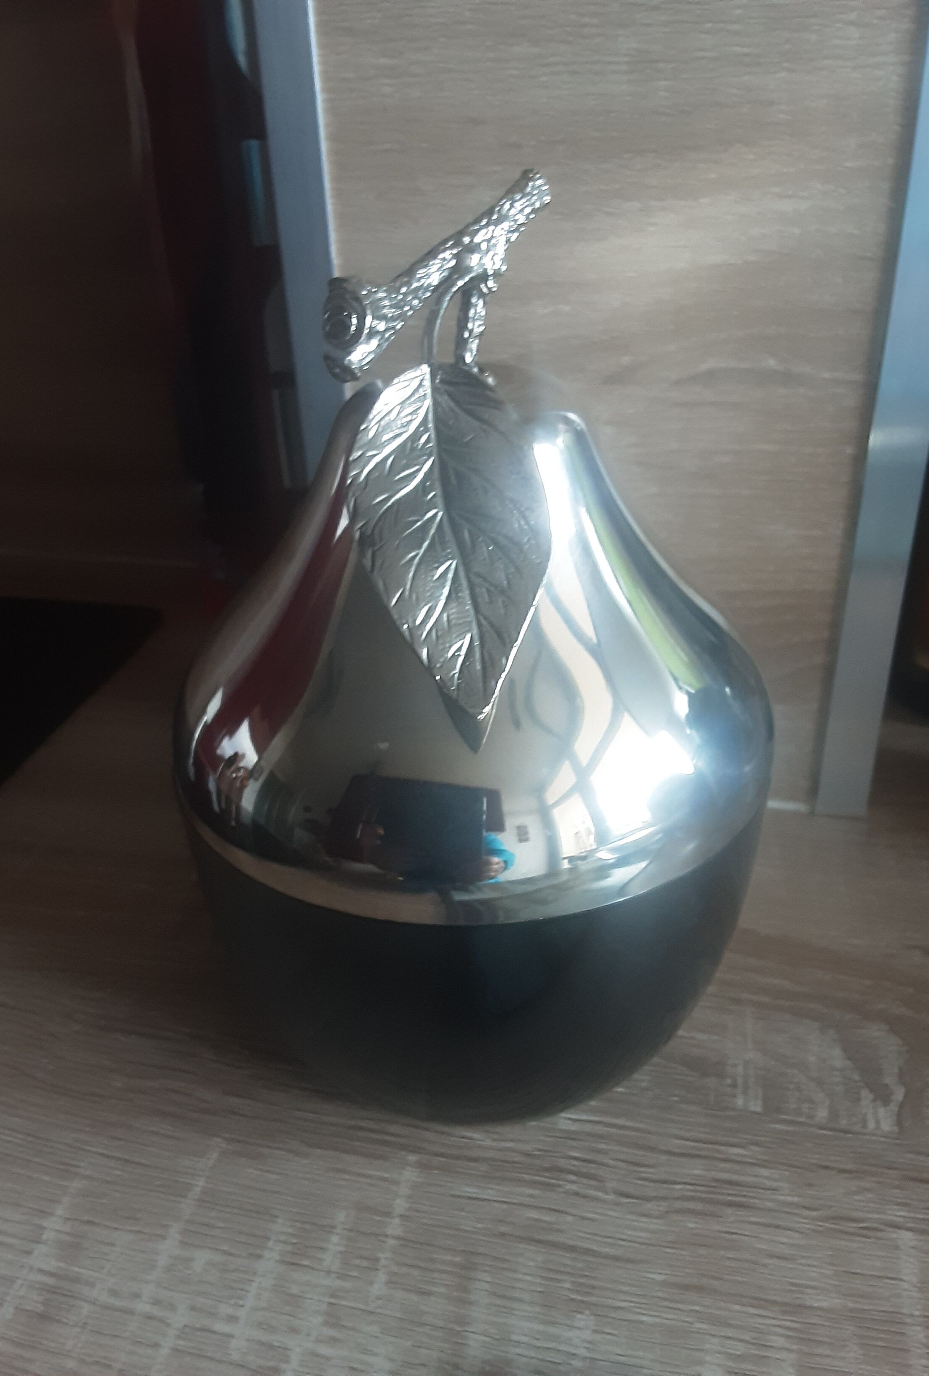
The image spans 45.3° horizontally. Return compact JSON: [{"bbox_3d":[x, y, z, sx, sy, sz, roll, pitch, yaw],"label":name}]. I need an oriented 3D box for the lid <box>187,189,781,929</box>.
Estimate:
[{"bbox_3d":[-0.001,-0.047,0.262,0.154,0.134,0.154,0,30,5],"label":"lid"}]

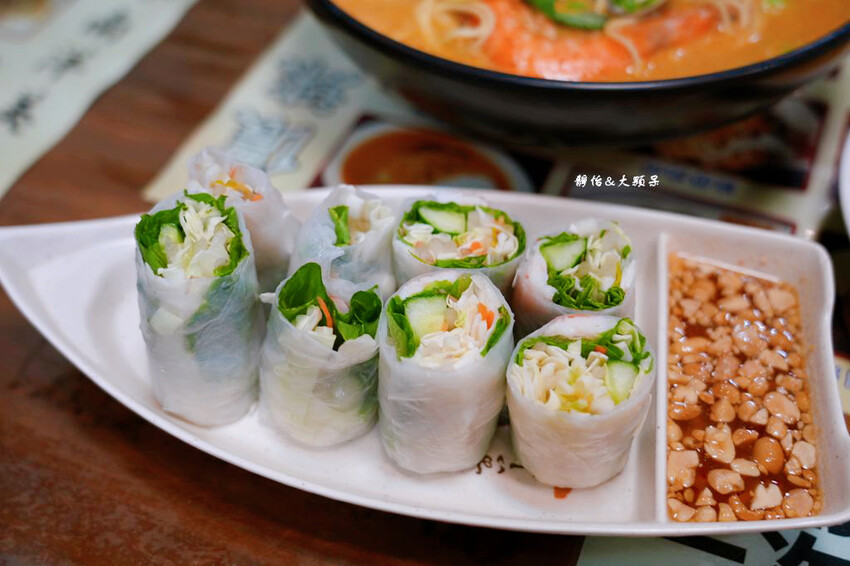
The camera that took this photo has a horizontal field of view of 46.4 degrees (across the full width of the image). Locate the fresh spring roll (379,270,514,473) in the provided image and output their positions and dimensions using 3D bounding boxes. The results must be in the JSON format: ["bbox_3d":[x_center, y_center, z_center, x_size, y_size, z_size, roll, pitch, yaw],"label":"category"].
[{"bbox_3d":[0.006,0.029,0.310,0.039,0.052,0.039,0,45,0],"label":"fresh spring roll"}]

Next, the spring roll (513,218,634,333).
[{"bbox_3d":[0.049,0.008,0.339,0.040,0.041,0.040,0,45,0],"label":"spring roll"}]

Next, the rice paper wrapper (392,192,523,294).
[{"bbox_3d":[0.011,0.001,0.342,0.043,0.047,0.043,0,45,0],"label":"rice paper wrapper"}]

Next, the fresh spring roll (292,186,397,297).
[{"bbox_3d":[-0.029,-0.005,0.347,0.034,0.047,0.034,0,45,0],"label":"fresh spring roll"}]

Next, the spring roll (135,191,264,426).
[{"bbox_3d":[-0.070,0.011,0.315,0.034,0.070,0.034,0,45,0],"label":"spring roll"}]

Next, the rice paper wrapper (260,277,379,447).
[{"bbox_3d":[-0.033,0.024,0.319,0.035,0.047,0.035,0,45,0],"label":"rice paper wrapper"}]

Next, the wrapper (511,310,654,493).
[{"bbox_3d":[0.048,0.037,0.313,0.041,0.036,0.041,0,45,0],"label":"wrapper"}]

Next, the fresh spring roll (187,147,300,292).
[{"bbox_3d":[-0.061,-0.013,0.346,0.032,0.061,0.032,0,45,0],"label":"fresh spring roll"}]

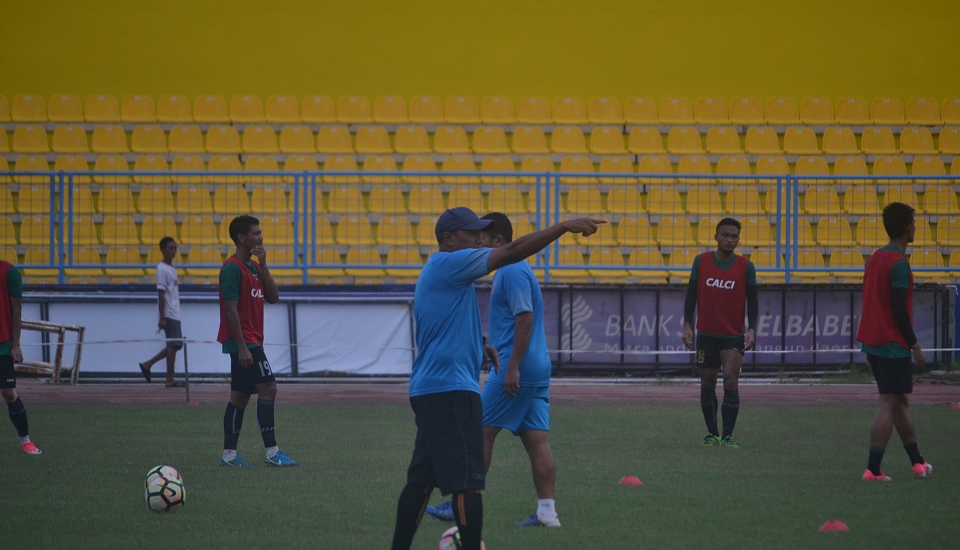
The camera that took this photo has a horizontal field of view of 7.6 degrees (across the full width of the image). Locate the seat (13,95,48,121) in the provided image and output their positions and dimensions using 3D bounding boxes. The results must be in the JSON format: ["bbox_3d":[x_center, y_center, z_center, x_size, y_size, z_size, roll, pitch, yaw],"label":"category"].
[{"bbox_3d":[-5.521,-2.046,88.223,0.440,0.345,0.420,0,0,-3],"label":"seat"}]

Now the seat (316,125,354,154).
[{"bbox_3d":[-1.625,-1.526,81.524,0.410,0.315,0.400,0,0,-6],"label":"seat"}]

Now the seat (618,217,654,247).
[{"bbox_3d":[1.856,-0.510,85.393,0.440,0.345,0.420,0,0,-3],"label":"seat"}]

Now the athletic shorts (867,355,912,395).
[{"bbox_3d":[2.606,0.560,45.600,0.280,0.380,0.350,0,0,-35],"label":"athletic shorts"}]

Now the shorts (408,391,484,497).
[{"bbox_3d":[-0.158,0.756,33.000,0.360,0.520,0.380,0,0,-7],"label":"shorts"}]

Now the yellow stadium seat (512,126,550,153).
[{"bbox_3d":[0.623,-1.672,88.849,0.450,0.350,0.420,0,0,-4],"label":"yellow stadium seat"}]

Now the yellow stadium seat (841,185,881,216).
[{"bbox_3d":[4.872,-0.950,91.814,0.455,0.355,0.410,0,0,-2],"label":"yellow stadium seat"}]

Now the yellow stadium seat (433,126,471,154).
[{"bbox_3d":[-0.364,-1.726,92.071,0.450,0.355,0.420,0,0,-5],"label":"yellow stadium seat"}]

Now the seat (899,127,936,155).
[{"bbox_3d":[5.628,-1.723,92.550,0.450,0.355,0.420,0,0,-5],"label":"seat"}]

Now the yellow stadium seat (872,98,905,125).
[{"bbox_3d":[5.334,-2.127,93.930,0.455,0.355,0.410,0,0,-2],"label":"yellow stadium seat"}]

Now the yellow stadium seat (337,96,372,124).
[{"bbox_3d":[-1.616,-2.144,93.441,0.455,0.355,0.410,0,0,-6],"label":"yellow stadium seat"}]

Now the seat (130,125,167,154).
[{"bbox_3d":[-4.074,-1.665,88.479,0.450,0.350,0.420,0,0,-4],"label":"seat"}]

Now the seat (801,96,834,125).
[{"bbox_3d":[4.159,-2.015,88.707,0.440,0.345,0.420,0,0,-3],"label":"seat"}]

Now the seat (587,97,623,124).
[{"bbox_3d":[1.597,-2.107,92.104,0.440,0.350,0.420,0,0,-5],"label":"seat"}]

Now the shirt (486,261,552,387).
[{"bbox_3d":[0.213,0.268,39.400,0.360,0.690,0.520,0,0,-5],"label":"shirt"}]

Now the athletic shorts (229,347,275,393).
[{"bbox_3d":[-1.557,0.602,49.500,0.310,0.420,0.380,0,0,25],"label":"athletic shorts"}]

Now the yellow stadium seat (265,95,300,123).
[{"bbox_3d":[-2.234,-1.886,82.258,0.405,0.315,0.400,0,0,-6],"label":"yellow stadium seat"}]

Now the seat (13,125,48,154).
[{"bbox_3d":[-5.517,-1.663,88.366,0.450,0.350,0.420,0,0,-4],"label":"seat"}]

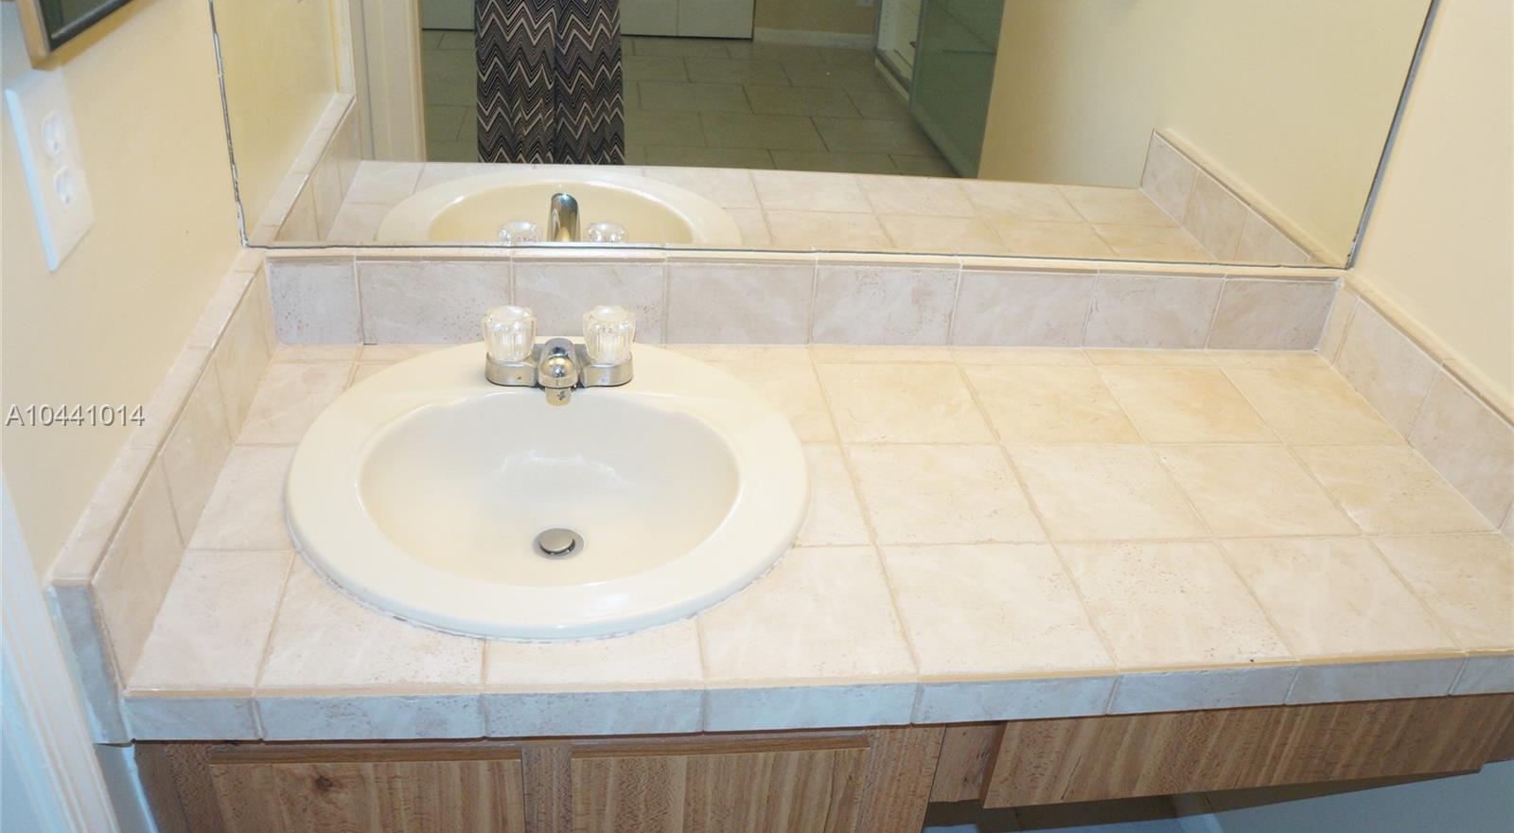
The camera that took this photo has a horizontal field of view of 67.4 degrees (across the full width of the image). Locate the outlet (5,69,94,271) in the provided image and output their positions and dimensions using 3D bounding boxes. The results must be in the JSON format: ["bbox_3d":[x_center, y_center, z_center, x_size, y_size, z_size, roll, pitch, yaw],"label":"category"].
[{"bbox_3d":[-0.457,-0.162,0.743,0.008,0.115,0.076,0,33,-9],"label":"outlet"}]

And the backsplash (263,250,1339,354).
[{"bbox_3d":[0.097,-0.133,1.300,1.245,0.103,0.028,0,33,-9],"label":"backsplash"}]

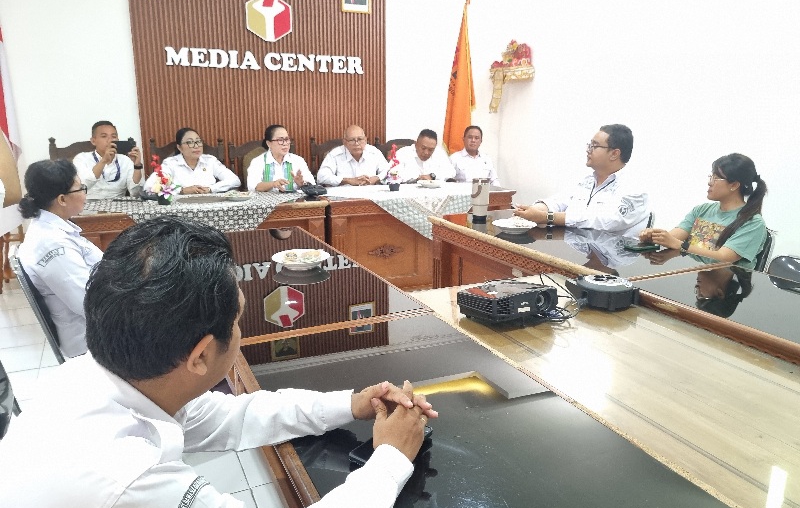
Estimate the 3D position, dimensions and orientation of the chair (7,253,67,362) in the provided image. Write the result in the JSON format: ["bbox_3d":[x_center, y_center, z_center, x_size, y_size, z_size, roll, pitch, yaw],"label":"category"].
[{"bbox_3d":[-1.390,0.360,2.721,0.510,0.790,0.460,-6,15,-25],"label":"chair"}]

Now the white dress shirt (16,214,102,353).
[{"bbox_3d":[-1.326,0.097,2.618,0.480,0.590,0.460,-6,15,-25],"label":"white dress shirt"}]

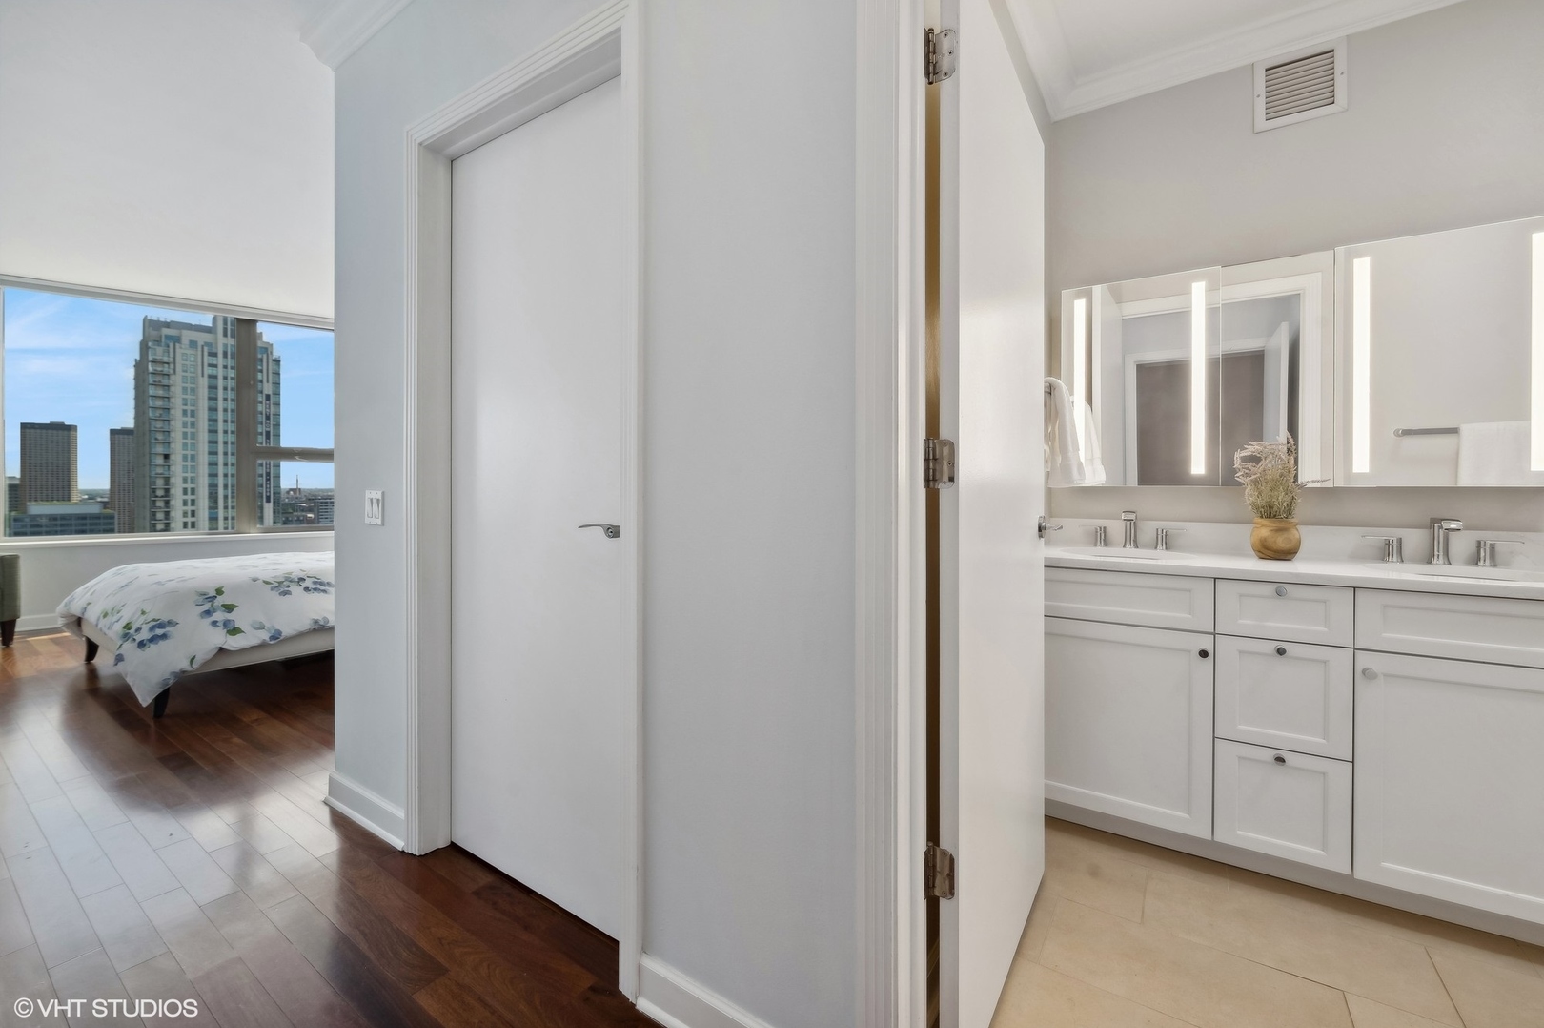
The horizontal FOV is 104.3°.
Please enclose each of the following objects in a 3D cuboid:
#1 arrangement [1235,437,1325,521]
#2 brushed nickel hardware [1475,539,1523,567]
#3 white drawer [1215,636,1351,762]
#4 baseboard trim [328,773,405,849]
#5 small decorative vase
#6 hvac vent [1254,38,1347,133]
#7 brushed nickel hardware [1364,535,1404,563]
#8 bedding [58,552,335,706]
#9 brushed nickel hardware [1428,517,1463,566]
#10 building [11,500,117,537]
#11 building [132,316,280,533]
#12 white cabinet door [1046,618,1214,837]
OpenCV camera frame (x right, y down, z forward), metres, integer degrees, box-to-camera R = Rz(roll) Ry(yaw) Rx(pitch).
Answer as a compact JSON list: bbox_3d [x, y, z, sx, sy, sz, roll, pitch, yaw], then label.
[{"bbox_3d":[1.679,-0.122,1.989,0.209,0.288,0.189,1,2,32],"label":"arrangement"},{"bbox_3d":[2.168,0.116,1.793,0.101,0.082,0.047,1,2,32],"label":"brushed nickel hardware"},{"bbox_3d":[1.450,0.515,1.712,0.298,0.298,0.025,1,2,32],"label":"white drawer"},{"bbox_3d":[-1.384,0.984,2.036,0.520,0.128,0.025,1,2,32],"label":"baseboard trim"},{"bbox_3d":[1.673,0.081,1.989,0.127,0.134,0.127,1,2,32],"label":"small decorative vase"},{"bbox_3d":[1.829,-1.483,2.080,0.247,0.249,0.018,1,2,32],"label":"hvac vent"},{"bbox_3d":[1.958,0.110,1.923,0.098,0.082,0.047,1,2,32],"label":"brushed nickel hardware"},{"bbox_3d":[-3.235,0.612,4.181,1.870,0.540,2.000,1,2,34],"label":"bedding"},{"bbox_3d":[2.043,0.085,1.820,0.050,0.144,0.139,1,2,32],"label":"brushed nickel hardware"},{"bbox_3d":[-304.000,18.213,255.000,30.000,48.000,29.000,1,2,32],"label":"building"},{"bbox_3d":[-161.383,-2.980,172.654,30.000,103.000,24.000,1,2,32],"label":"building"},{"bbox_3d":[1.104,0.657,1.922,0.504,0.605,0.022,1,2,32],"label":"white cabinet door"}]

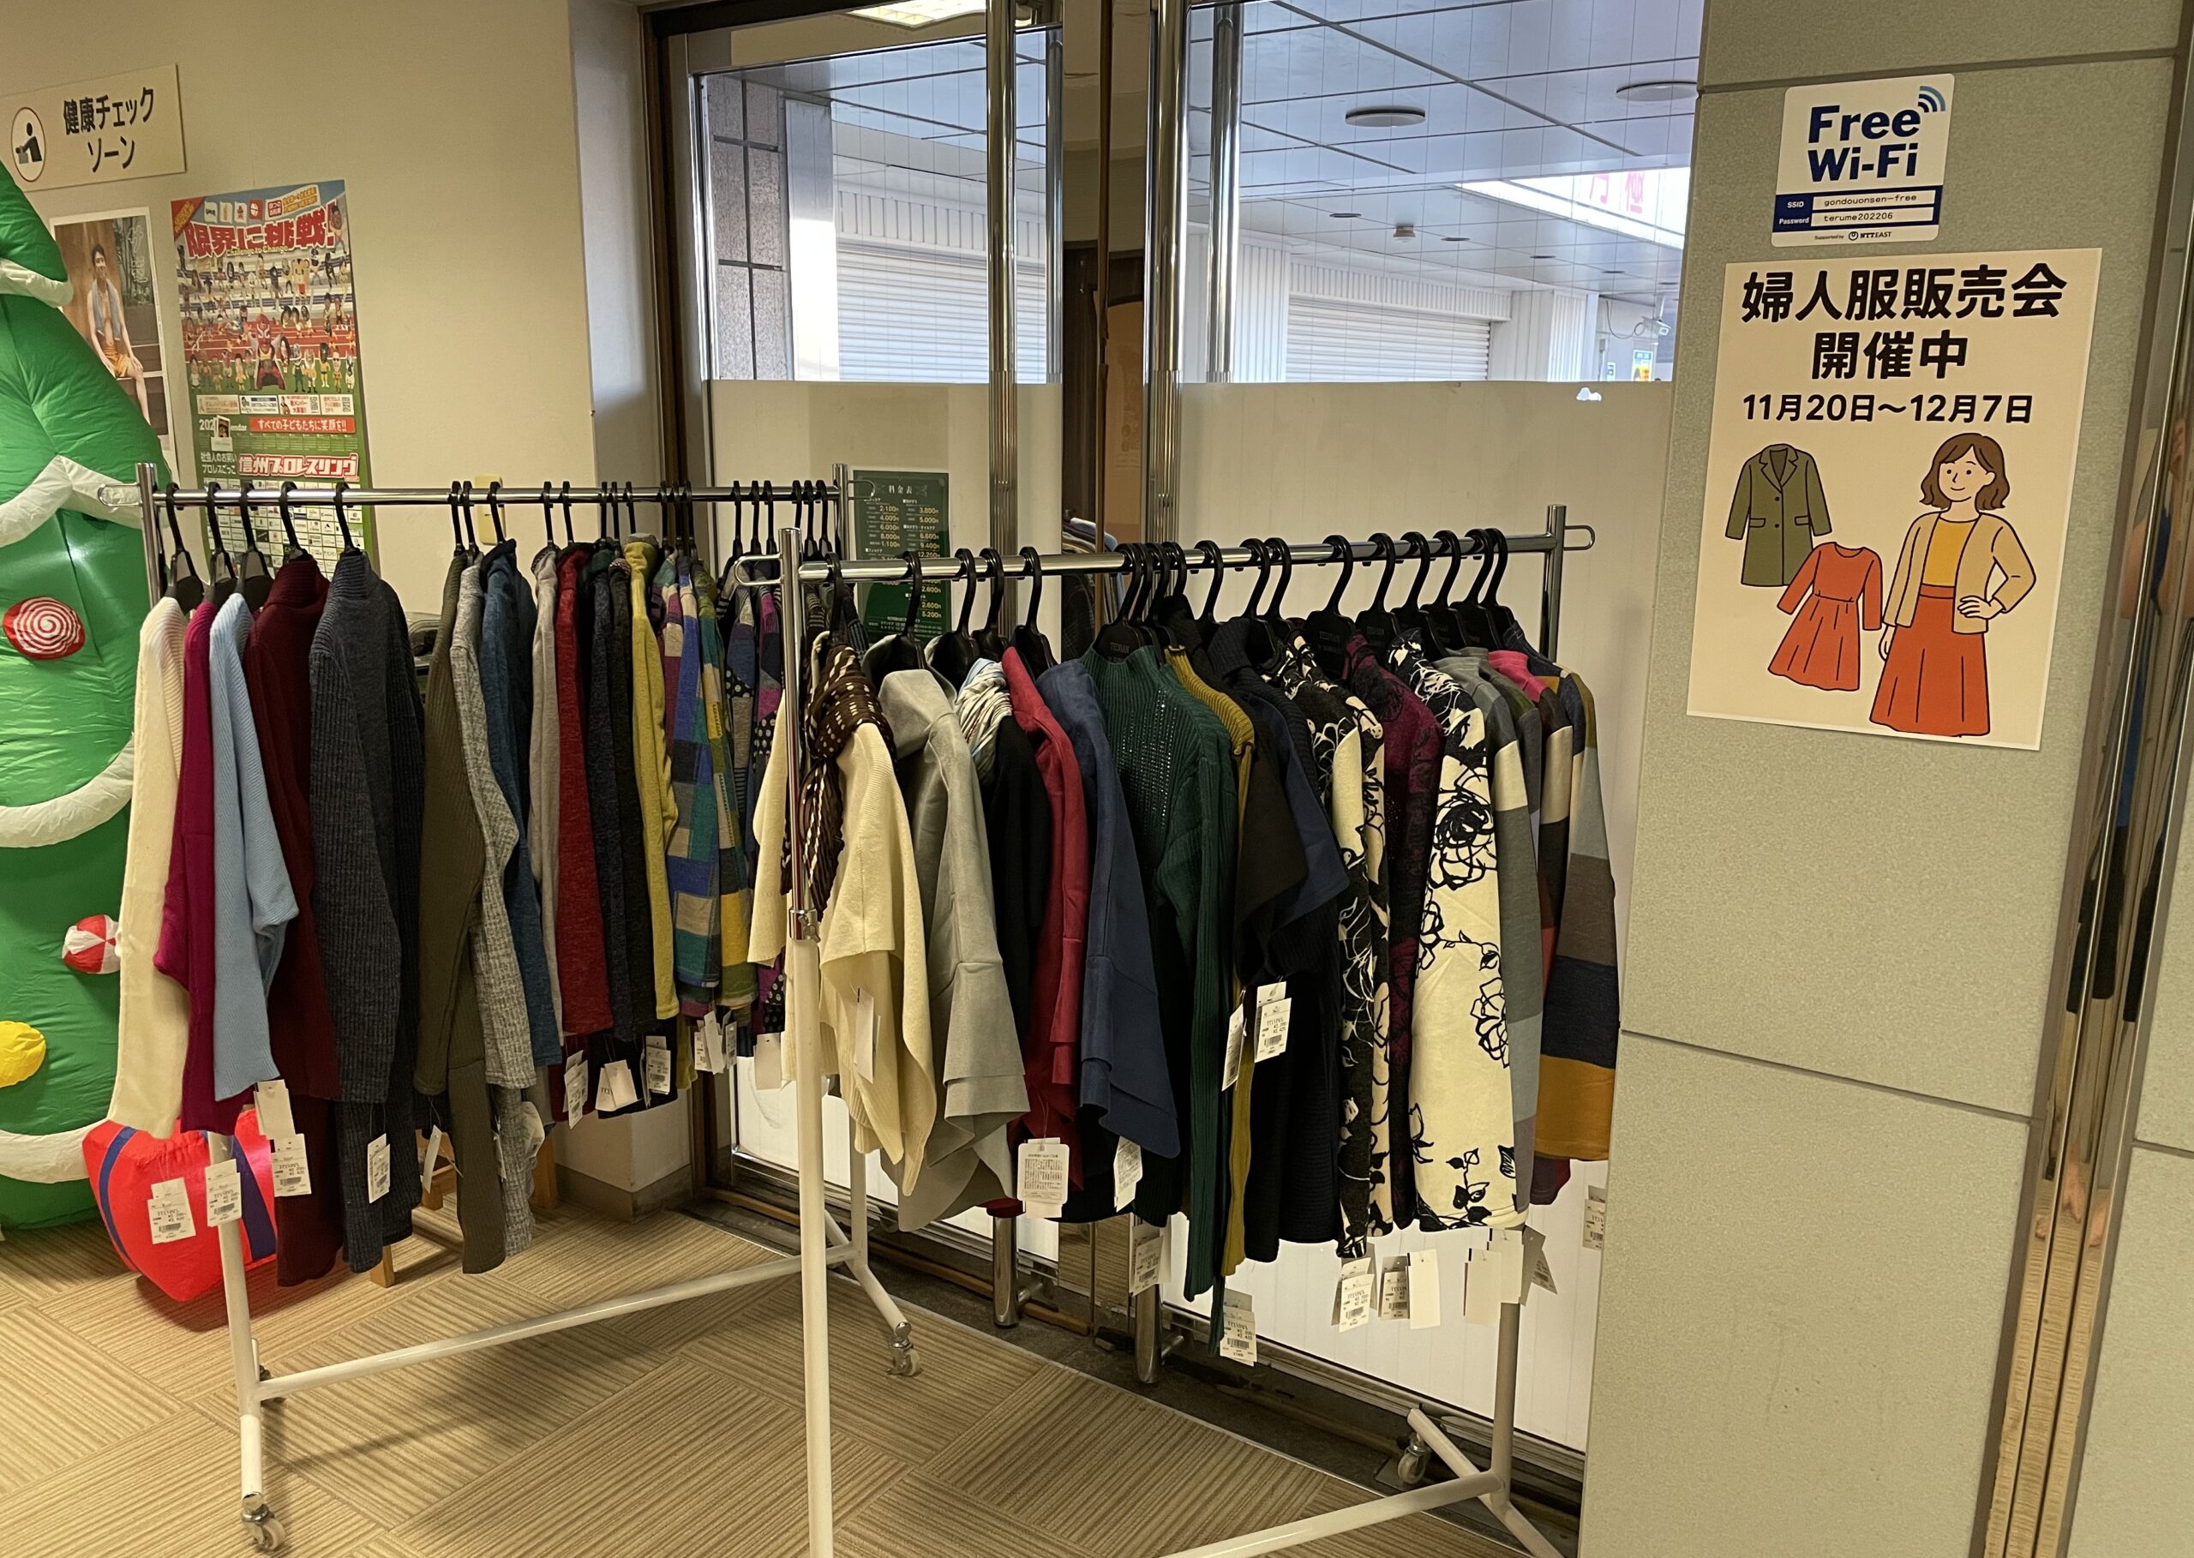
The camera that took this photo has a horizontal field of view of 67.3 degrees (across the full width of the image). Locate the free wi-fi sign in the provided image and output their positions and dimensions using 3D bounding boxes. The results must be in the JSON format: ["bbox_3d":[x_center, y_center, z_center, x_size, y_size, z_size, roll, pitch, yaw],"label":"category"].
[{"bbox_3d":[0.666,-0.536,1.437,0.135,0.133,0.008,8,15,31],"label":"free wi-fi sign"}]

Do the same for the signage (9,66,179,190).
[{"bbox_3d":[-2.098,-1.338,3.418,0.765,0.200,0.012,9,15,33],"label":"signage"}]

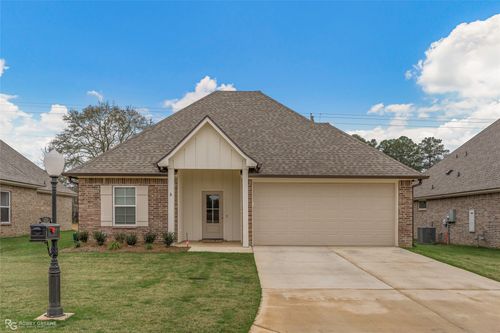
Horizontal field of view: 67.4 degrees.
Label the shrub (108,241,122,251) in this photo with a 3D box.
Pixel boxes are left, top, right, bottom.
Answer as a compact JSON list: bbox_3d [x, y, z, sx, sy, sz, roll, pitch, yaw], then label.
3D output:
[{"bbox_3d":[-4.770,2.800,13.300,0.480,0.360,0.470,0,-4,-1],"label":"shrub"}]

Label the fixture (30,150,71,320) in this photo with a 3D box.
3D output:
[{"bbox_3d":[-2.980,1.030,5.680,0.480,2.580,0.580,0,-4,-1],"label":"fixture"}]

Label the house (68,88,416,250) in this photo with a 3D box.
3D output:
[{"bbox_3d":[-0.300,-0.200,18.700,13.600,7.300,14.200,0,-4,-1],"label":"house"}]

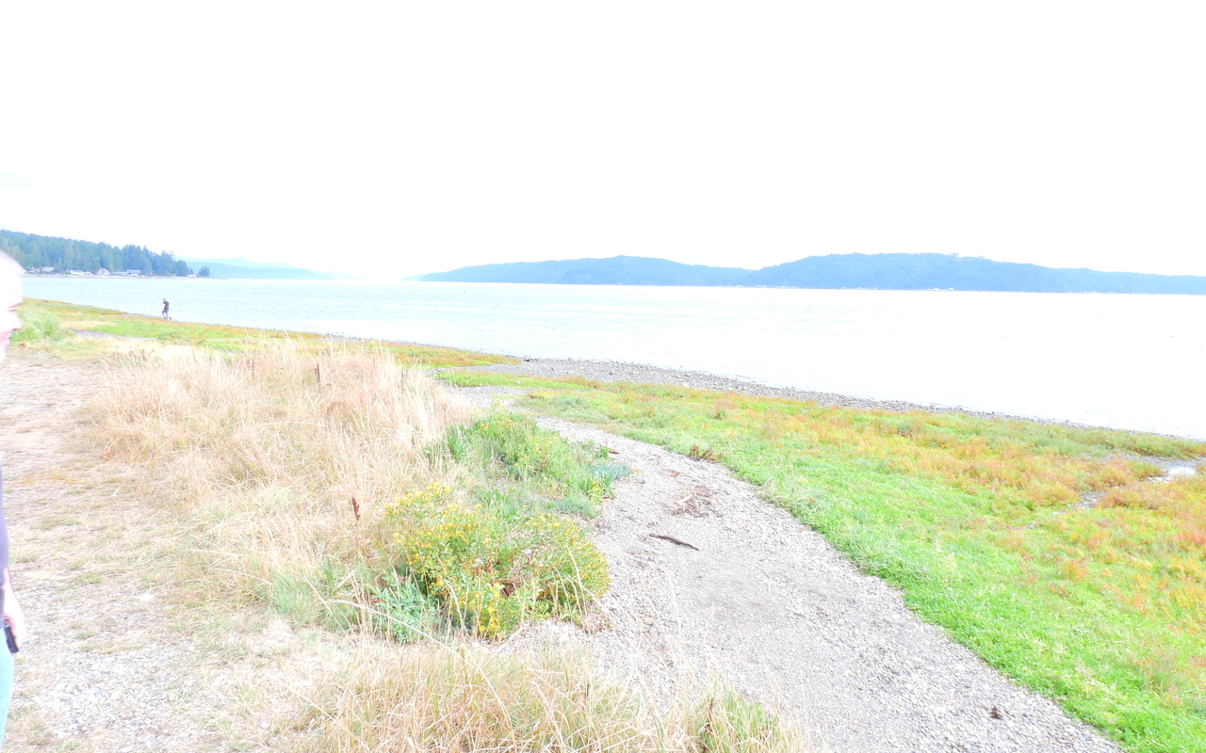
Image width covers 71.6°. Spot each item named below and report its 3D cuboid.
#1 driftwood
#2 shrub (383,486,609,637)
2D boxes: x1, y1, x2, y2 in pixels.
[{"bbox_3d":[0.543,1.258,6.380,0.421,0.050,0.070,5,8,34],"label":"driftwood"},{"bbox_3d":[-0.617,1.005,4.862,1.250,0.550,1.050,1,6,0],"label":"shrub"}]

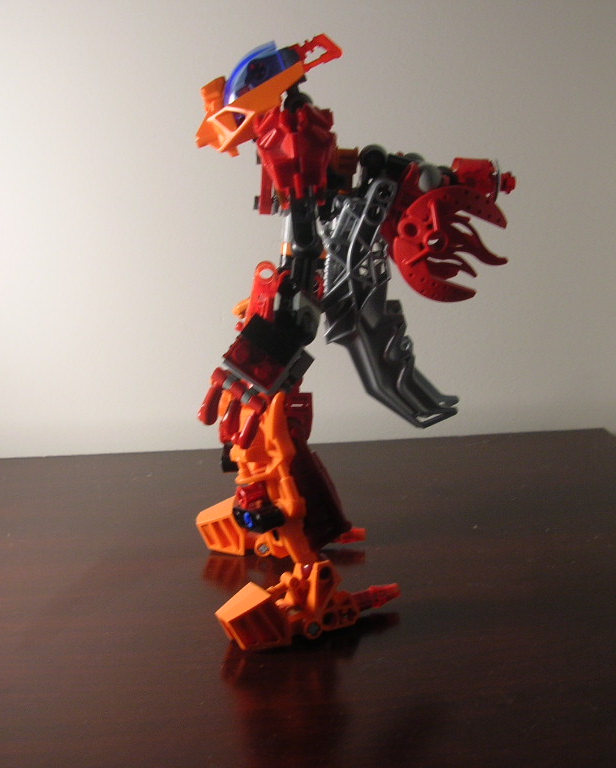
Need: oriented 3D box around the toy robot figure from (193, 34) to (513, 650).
[{"bbox_3d":[0.013,-0.018,0.401,0.132,0.224,0.180,-1,12,2],"label":"toy robot figure"}]

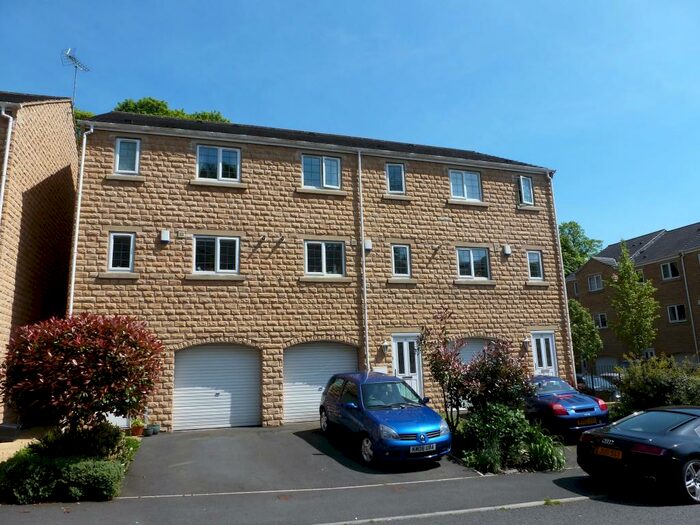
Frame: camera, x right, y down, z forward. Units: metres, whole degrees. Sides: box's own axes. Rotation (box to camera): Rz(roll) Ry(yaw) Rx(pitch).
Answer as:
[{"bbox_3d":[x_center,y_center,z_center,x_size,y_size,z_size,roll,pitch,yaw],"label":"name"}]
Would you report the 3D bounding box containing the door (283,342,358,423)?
[{"bbox_3d":[-0.771,3.293,13.528,2.200,2.170,0.080,2,-12,-17],"label":"door"}]

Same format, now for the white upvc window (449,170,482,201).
[{"bbox_3d":[3.797,-2.509,15.847,1.142,0.975,0.100,2,-10,-17],"label":"white upvc window"}]

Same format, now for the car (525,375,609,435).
[{"bbox_3d":[4.965,3.626,12.875,1.700,1.240,3.880,1,-6,-13],"label":"car"}]

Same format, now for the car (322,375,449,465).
[{"bbox_3d":[0.600,3.168,10.329,1.680,1.420,3.810,2,-6,-22],"label":"car"}]

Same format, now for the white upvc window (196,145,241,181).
[{"bbox_3d":[-3.650,-2.742,13.511,1.166,0.975,0.100,2,-10,-17],"label":"white upvc window"}]

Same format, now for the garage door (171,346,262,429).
[{"bbox_3d":[-3.429,3.210,12.735,2.200,2.170,0.080,2,-12,-17],"label":"garage door"}]

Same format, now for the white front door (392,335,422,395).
[{"bbox_3d":[1.709,3.145,14.204,0.910,2.100,0.100,2,-10,-17],"label":"white front door"}]

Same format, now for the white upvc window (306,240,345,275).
[{"bbox_3d":[-0.732,-0.099,14.241,1.180,1.010,0.100,2,-12,-17],"label":"white upvc window"}]

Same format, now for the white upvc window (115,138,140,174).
[{"bbox_3d":[-6.045,-2.868,13.228,0.600,1.000,0.100,2,-12,-17],"label":"white upvc window"}]

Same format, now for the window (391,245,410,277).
[{"bbox_3d":[1.572,-0.038,14.930,0.590,0.990,0.100,2,-12,-17],"label":"window"}]

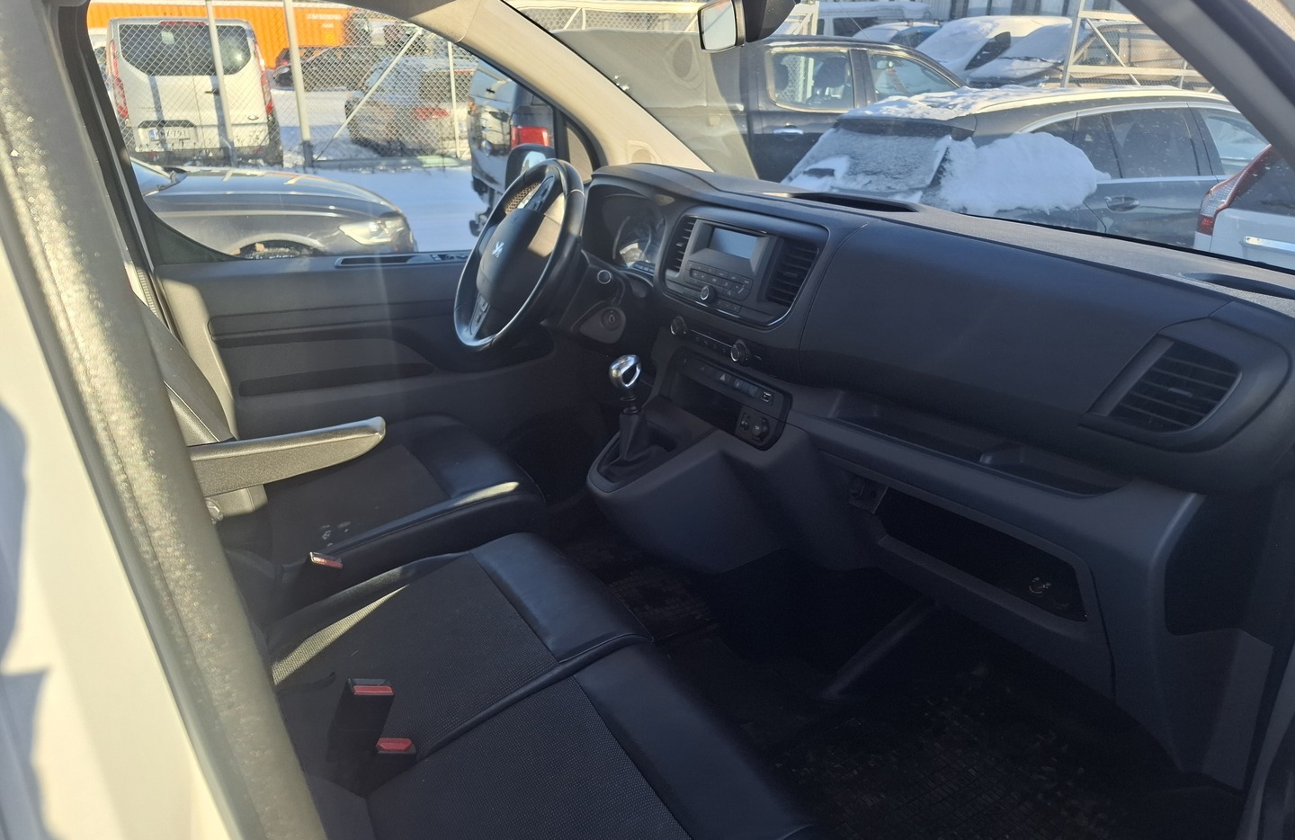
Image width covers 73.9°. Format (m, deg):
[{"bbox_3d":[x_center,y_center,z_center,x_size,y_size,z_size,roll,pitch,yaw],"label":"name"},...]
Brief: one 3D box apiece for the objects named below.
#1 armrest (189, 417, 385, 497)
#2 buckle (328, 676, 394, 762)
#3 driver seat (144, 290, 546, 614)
[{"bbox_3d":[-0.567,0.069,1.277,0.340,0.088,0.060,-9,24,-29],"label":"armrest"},{"bbox_3d":[-0.350,0.367,1.050,0.052,0.100,0.032,12,13,-35],"label":"buckle"},{"bbox_3d":[-0.657,-0.081,1.484,0.860,1.140,0.520,-12,26,-28],"label":"driver seat"}]

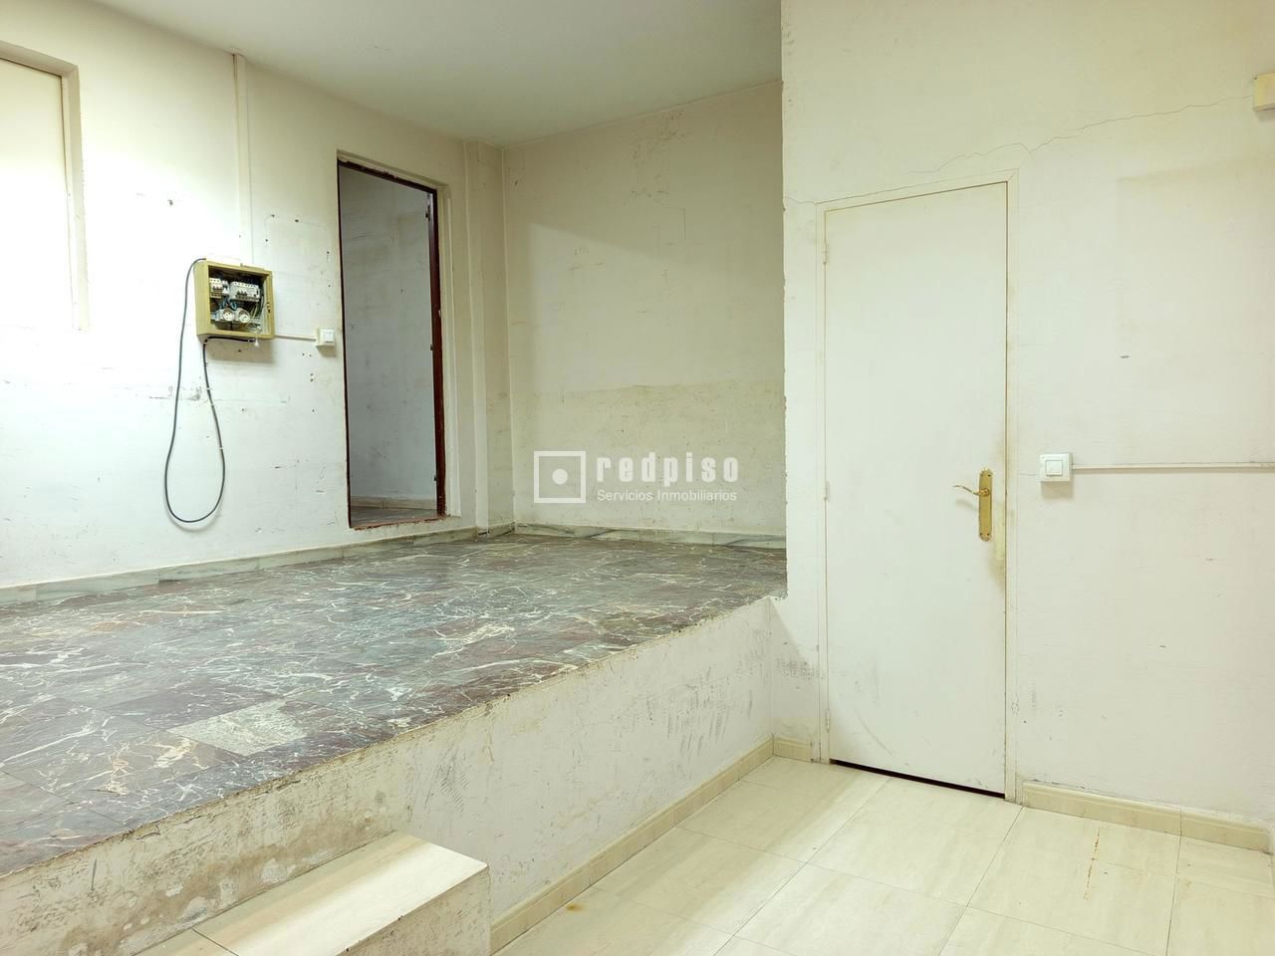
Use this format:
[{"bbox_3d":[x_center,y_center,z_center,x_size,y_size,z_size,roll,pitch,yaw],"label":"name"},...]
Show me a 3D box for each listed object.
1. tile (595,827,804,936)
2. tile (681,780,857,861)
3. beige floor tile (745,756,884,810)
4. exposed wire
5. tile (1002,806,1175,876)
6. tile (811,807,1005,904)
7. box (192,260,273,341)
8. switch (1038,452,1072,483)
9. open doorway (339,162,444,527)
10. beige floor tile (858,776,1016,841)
[{"bbox_3d":[0.178,1.137,2.519,0.452,0.012,0.449,1,3,34],"label":"tile"},{"bbox_3d":[0.430,1.115,2.891,0.452,0.012,0.449,1,3,34],"label":"tile"},{"bbox_3d":[0.641,1.097,3.204,0.452,0.012,0.306,1,3,34],"label":"beige floor tile"},{"bbox_3d":[-2.073,-0.412,4.123,0.080,1.250,0.290,1,3,36],"label":"exposed wire"},{"bbox_3d":[1.391,1.106,2.698,0.446,0.012,0.306,1,3,34],"label":"tile"},{"bbox_3d":[0.806,1.120,2.637,0.455,0.012,0.449,1,3,34],"label":"tile"},{"bbox_3d":[-1.947,-0.851,4.286,0.110,0.338,0.340,1,3,36],"label":"box"},{"bbox_3d":[1.337,-0.033,2.829,0.085,0.087,0.040,1,3,34],"label":"switch"},{"bbox_3d":[-1.442,-0.741,5.167,0.100,2.020,0.725,1,3,36],"label":"open doorway"},{"bbox_3d":[1.014,1.099,2.942,0.448,0.010,0.308,1,2,34],"label":"beige floor tile"}]

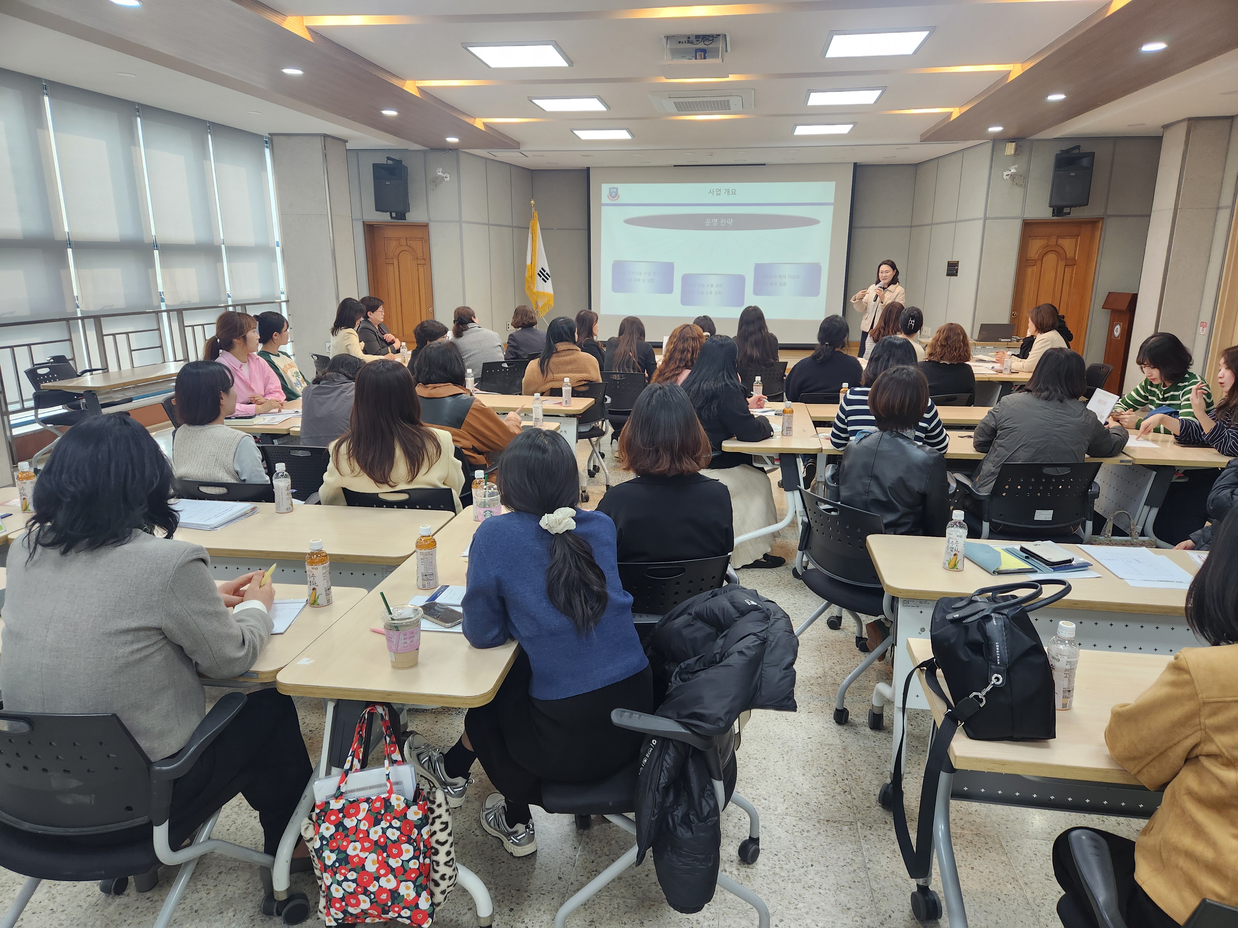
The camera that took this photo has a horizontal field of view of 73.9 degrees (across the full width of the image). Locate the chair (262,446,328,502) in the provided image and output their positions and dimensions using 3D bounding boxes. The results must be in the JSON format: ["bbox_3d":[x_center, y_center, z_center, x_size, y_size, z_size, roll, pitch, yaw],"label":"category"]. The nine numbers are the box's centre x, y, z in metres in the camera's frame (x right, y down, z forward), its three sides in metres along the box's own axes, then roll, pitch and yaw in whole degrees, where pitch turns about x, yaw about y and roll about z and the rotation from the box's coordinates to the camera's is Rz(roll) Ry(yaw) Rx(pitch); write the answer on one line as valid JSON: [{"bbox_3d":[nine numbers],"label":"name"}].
[{"bbox_3d":[-1.418,0.245,4.119,0.520,0.820,0.570,2,14,8],"label":"chair"}]

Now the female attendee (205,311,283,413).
[{"bbox_3d":[-2.354,-0.320,5.412,0.760,1.340,0.540,-1,14,-5],"label":"female attendee"}]

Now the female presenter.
[{"bbox_3d":[2.871,-1.391,9.115,0.520,1.670,0.400,9,17,34],"label":"female presenter"}]

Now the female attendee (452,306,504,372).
[{"bbox_3d":[-1.204,-0.807,7.523,0.520,1.260,0.740,3,14,13],"label":"female attendee"}]

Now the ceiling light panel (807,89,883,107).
[{"bbox_3d":[1.883,-3.074,6.878,0.610,0.050,0.610,2,14,8],"label":"ceiling light panel"}]

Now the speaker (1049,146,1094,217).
[{"bbox_3d":[5.012,-3.126,9.092,0.430,0.690,0.430,7,16,25],"label":"speaker"}]

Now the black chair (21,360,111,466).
[{"bbox_3d":[-4.466,-0.371,6.732,0.580,0.830,0.570,2,14,7],"label":"black chair"}]

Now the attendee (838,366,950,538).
[{"bbox_3d":[1.133,0.229,3.287,0.480,1.245,0.680,5,15,20],"label":"attendee"}]

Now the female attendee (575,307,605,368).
[{"bbox_3d":[-0.222,-0.758,7.189,0.460,1.200,0.640,12,19,40],"label":"female attendee"}]

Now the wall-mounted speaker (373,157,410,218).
[{"bbox_3d":[-2.910,-3.521,10.489,0.410,0.680,0.380,-2,14,-10],"label":"wall-mounted speaker"}]

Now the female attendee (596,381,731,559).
[{"bbox_3d":[0.078,0.331,2.896,0.480,1.270,0.750,-2,14,-10],"label":"female attendee"}]

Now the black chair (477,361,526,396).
[{"bbox_3d":[-1.011,-0.509,7.029,0.540,0.800,0.560,-6,16,-21],"label":"black chair"}]

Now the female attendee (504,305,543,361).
[{"bbox_3d":[-0.847,-0.907,7.991,0.500,1.250,0.760,3,14,14],"label":"female attendee"}]

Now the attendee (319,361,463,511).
[{"bbox_3d":[-0.866,0.179,3.576,0.560,1.220,0.740,1,15,4],"label":"attendee"}]

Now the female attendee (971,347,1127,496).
[{"bbox_3d":[1.975,0.098,3.880,0.640,1.220,0.720,2,15,6],"label":"female attendee"}]

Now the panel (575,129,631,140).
[{"bbox_3d":[-0.172,-3.836,9.584,0.645,0.035,0.645,2,14,8],"label":"panel"}]

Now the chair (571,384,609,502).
[{"bbox_3d":[-0.319,-0.260,6.325,0.580,0.800,0.580,-4,14,-14],"label":"chair"}]

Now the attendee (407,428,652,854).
[{"bbox_3d":[-0.247,0.499,2.268,0.570,1.250,0.830,-11,18,-39],"label":"attendee"}]

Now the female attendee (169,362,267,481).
[{"bbox_3d":[-1.543,0.150,3.581,0.500,1.250,0.750,6,15,23],"label":"female attendee"}]

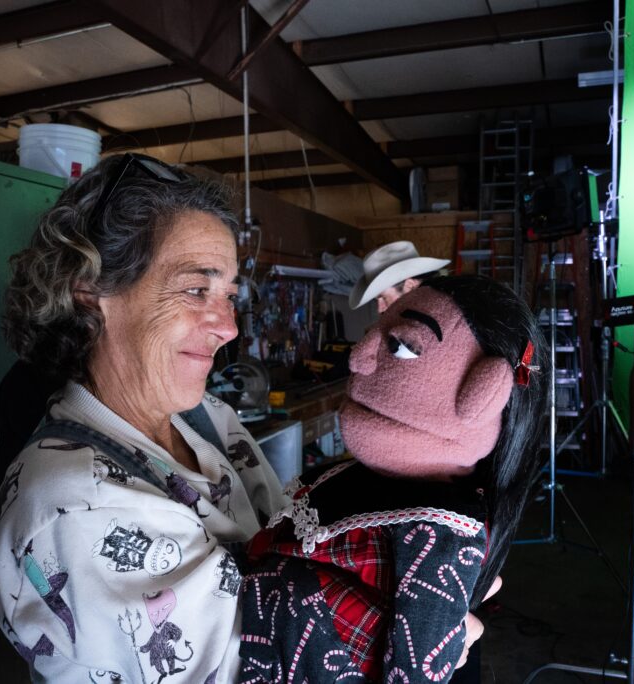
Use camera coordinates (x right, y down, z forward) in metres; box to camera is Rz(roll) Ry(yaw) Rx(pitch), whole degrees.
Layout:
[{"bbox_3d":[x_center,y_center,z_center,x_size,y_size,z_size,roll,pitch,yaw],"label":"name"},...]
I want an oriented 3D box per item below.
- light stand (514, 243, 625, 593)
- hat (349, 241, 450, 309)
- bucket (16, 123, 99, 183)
[{"bbox_3d":[1.347,0.358,4.042,0.880,1.900,0.920,-1,3,0],"label":"light stand"},{"bbox_3d":[0.297,-0.234,2.370,0.380,0.145,0.320,-28,12,-17],"label":"hat"},{"bbox_3d":[-1.004,-0.633,2.699,0.305,0.370,0.305,-1,3,0],"label":"bucket"}]

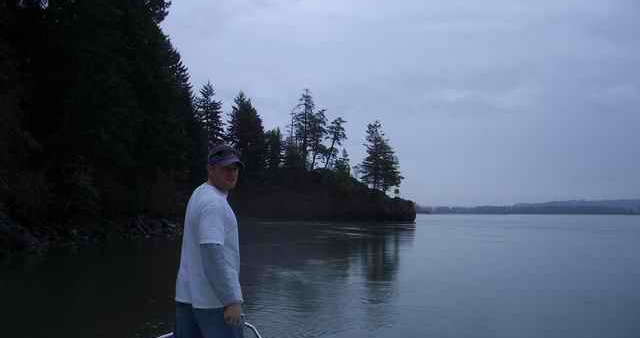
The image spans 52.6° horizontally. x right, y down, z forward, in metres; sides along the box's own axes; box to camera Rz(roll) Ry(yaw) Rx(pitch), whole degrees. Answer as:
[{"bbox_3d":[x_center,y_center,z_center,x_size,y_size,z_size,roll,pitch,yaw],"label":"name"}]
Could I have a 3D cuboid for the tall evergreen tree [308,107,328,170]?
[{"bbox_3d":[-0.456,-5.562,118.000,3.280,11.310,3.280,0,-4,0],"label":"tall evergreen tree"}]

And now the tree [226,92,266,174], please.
[{"bbox_3d":[-12.040,-5.815,106.000,6.550,13.760,6.550,0,-4,0],"label":"tree"}]

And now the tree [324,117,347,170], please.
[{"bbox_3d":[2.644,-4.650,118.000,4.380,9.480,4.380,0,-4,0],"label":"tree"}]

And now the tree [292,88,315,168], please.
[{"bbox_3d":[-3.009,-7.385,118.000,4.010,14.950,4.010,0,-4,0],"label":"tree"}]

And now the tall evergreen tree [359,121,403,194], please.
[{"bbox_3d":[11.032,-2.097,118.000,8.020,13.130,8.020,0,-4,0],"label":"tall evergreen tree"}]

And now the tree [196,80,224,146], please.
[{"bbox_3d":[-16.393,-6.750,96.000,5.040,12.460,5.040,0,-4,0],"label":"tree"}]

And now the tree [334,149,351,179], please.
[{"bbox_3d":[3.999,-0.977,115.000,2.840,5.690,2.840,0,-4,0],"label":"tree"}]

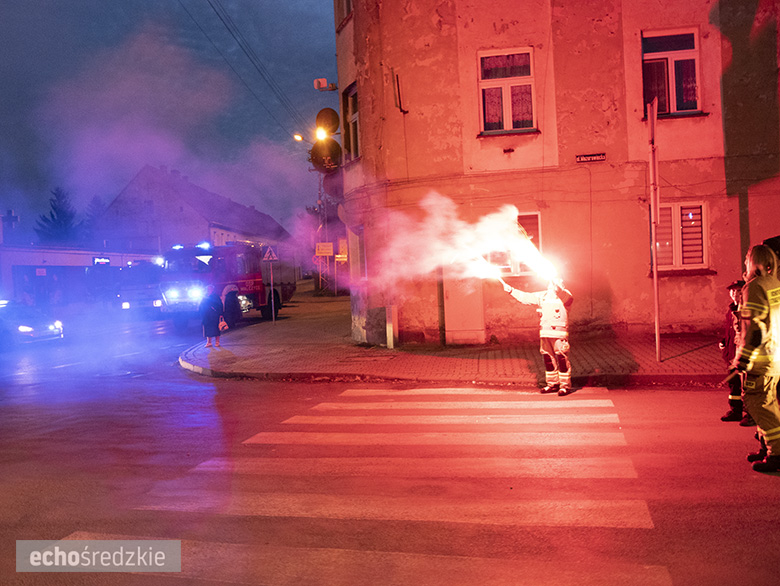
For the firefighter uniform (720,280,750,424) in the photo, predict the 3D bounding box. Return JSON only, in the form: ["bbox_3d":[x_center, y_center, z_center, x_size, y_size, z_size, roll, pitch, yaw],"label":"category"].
[{"bbox_3d":[4.189,0.649,7.522,0.440,1.640,0.470,-3,2,-28],"label":"firefighter uniform"}]

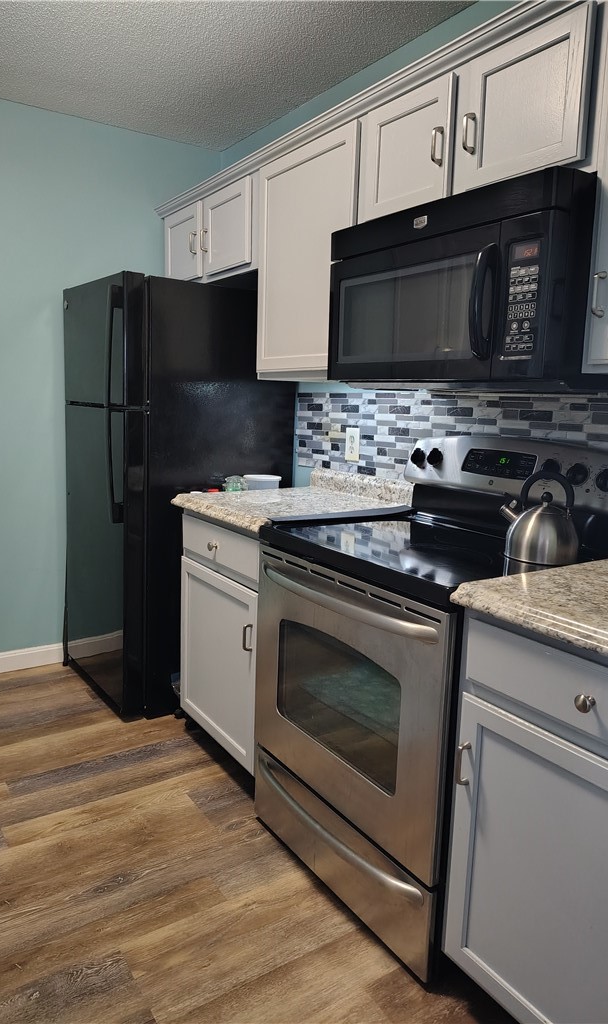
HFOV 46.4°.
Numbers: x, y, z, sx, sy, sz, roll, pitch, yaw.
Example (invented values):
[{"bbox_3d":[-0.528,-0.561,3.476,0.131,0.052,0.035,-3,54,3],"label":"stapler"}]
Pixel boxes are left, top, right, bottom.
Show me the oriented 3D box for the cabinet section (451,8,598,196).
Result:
[{"bbox_3d":[0.615,-0.912,1.695,0.335,0.325,0.383,-4,10,-33],"label":"cabinet section"}]

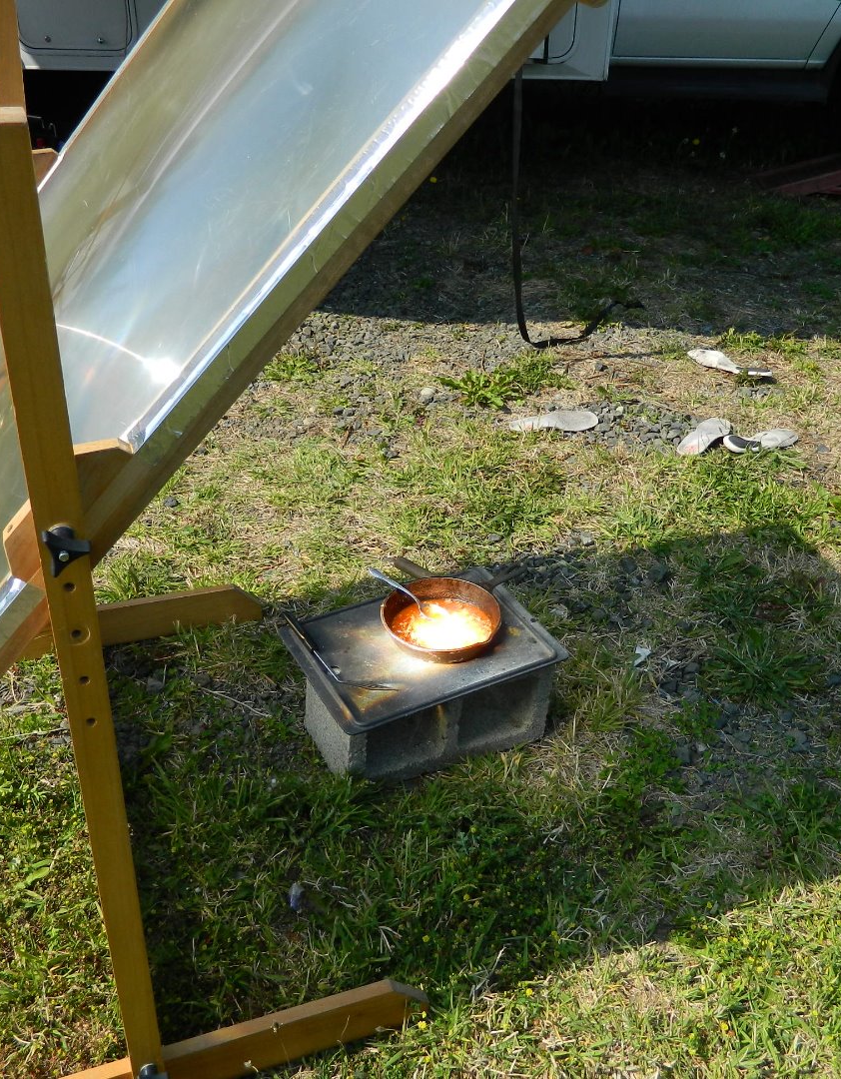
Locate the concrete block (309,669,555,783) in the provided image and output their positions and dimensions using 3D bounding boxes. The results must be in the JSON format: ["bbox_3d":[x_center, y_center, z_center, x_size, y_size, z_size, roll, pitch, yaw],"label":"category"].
[{"bbox_3d":[0.014,0.286,1.895,0.395,0.190,0.193,-14,37,-23],"label":"concrete block"}]

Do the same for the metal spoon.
[{"bbox_3d":[-0.023,0.104,1.917,0.191,0.028,0.040,34,43,19],"label":"metal spoon"}]

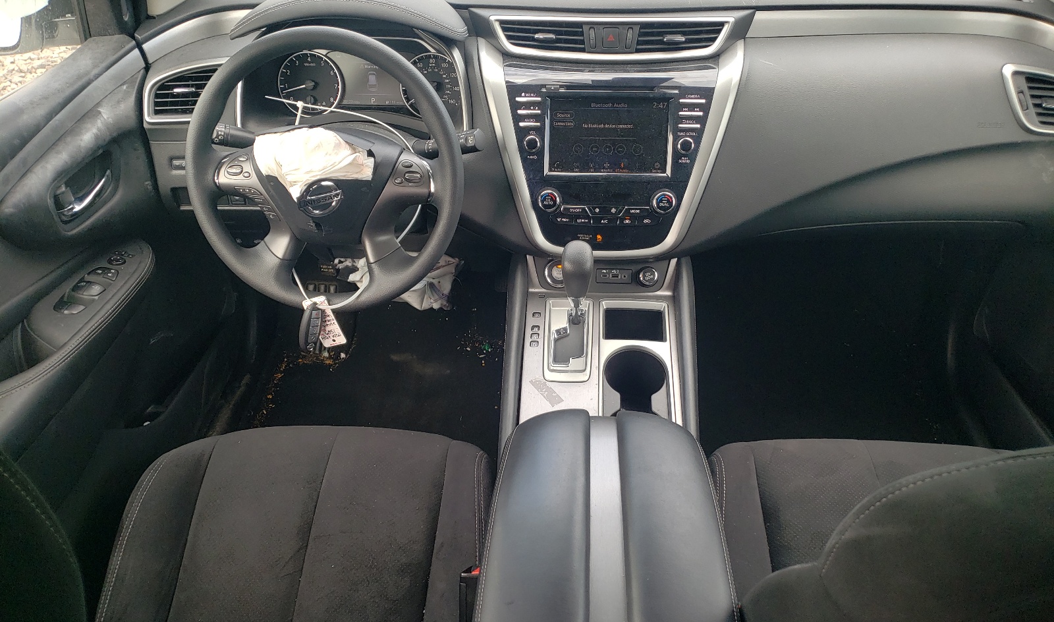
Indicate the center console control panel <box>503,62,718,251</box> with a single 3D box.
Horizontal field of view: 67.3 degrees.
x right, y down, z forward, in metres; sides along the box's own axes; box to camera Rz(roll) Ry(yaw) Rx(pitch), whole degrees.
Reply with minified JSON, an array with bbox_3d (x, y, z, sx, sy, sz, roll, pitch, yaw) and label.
[{"bbox_3d":[0.122,-0.227,1.185,0.310,0.274,0.051,2,11,3],"label":"center console control panel"}]

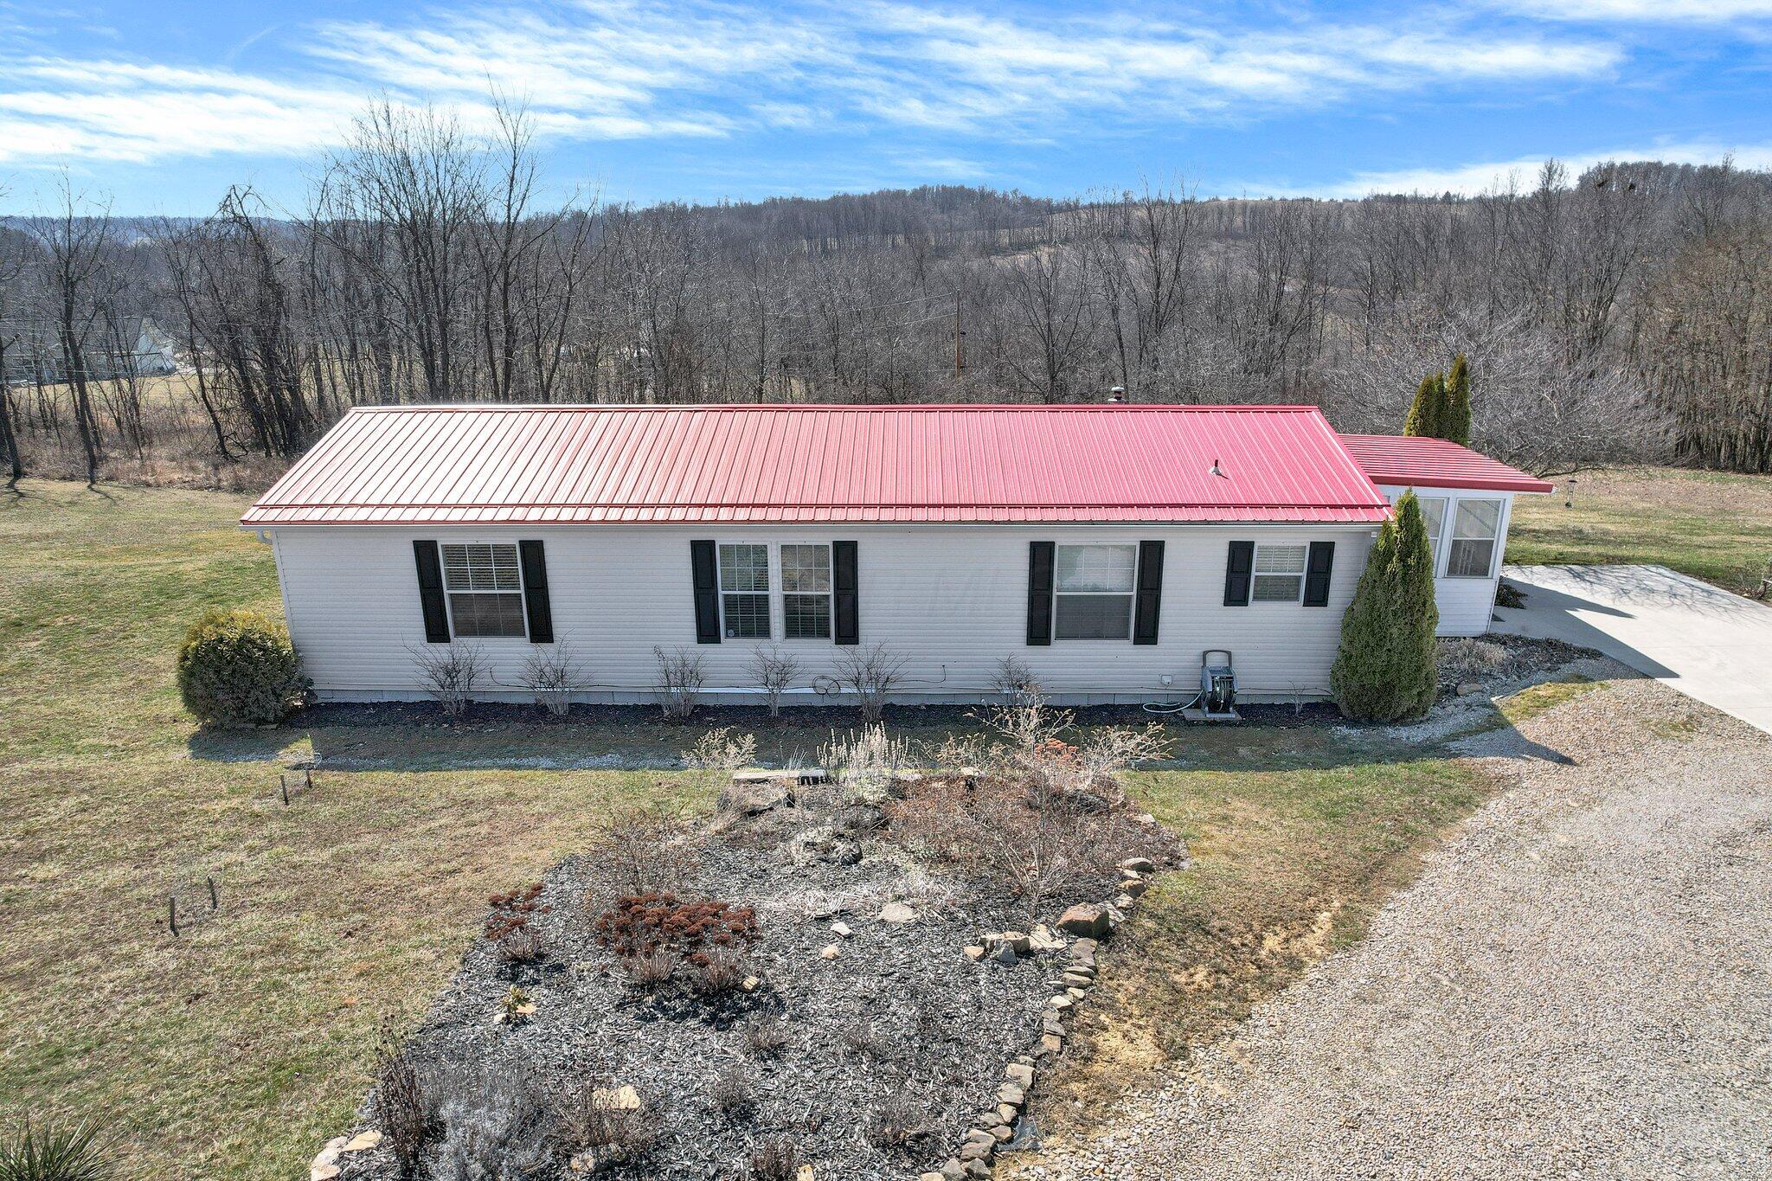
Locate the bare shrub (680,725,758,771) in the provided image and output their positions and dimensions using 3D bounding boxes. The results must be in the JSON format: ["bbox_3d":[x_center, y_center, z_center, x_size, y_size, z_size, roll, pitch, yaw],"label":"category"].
[{"bbox_3d":[-2.258,2.100,14.640,1.055,0.581,0.850,0,18,2],"label":"bare shrub"}]

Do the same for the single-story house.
[{"bbox_3d":[0.935,-1.200,18.972,20.082,4.079,7.341,0,18,2],"label":"single-story house"}]

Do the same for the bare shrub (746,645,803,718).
[{"bbox_3d":[-1.648,1.347,16.007,0.863,1.128,0.800,0,18,2],"label":"bare shrub"}]

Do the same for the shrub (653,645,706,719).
[{"bbox_3d":[-3.055,1.349,16.031,0.805,1.130,0.780,0,18,2],"label":"shrub"}]

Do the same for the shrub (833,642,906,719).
[{"bbox_3d":[-0.234,1.326,15.872,1.097,1.228,0.950,0,18,2],"label":"shrub"}]

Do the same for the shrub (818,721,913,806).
[{"bbox_3d":[-0.242,2.138,13.927,1.214,0.976,1.000,0,18,2],"label":"shrub"}]

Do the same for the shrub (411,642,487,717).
[{"bbox_3d":[-6.529,1.325,16.153,1.152,1.152,0.950,0,18,2],"label":"shrub"}]

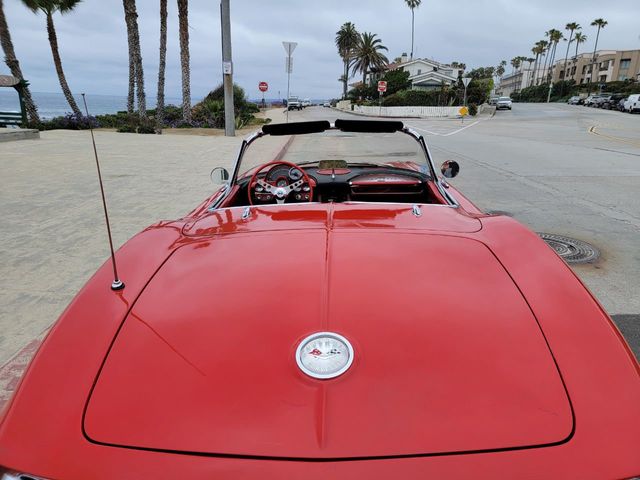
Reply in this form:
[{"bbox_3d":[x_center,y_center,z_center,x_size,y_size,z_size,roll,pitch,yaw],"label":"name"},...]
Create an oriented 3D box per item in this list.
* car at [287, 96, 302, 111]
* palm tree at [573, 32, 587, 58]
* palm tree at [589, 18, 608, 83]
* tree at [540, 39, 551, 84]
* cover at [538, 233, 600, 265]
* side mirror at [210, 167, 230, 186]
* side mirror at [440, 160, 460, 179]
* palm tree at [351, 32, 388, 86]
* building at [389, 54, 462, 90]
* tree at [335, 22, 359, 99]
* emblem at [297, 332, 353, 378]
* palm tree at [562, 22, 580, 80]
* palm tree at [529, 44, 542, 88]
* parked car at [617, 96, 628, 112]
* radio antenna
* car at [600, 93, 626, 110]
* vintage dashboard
[{"bbox_3d":[-3.706,-19.879,65.000,1.900,1.880,4.800,1,17,4],"label":"car"},{"bbox_3d":[49.753,-34.300,86.380,2.600,10.982,2.600,2,17,0],"label":"palm tree"},{"bbox_3d":[46.358,-30.436,75.130,3.000,12.678,3.000,2,17,0],"label":"palm tree"},{"bbox_3d":[52.979,-40.974,106.031,2.500,13.170,2.500,0,17,0],"label":"tree"},{"bbox_3d":[2.493,0.093,4.600,0.870,0.030,0.870,0,17,0],"label":"cover"},{"bbox_3d":[-0.597,-0.387,2.660,0.110,0.115,0.075,-1,17,-8],"label":"side mirror"},{"bbox_3d":[0.781,-0.423,2.660,0.110,0.115,0.075,5,17,10],"label":"side mirror"},{"bbox_3d":[7.484,-27.041,68.620,5.800,9.230,5.800,0,17,0],"label":"palm tree"},{"bbox_3d":[13.553,-20.490,57.000,8.600,6.000,9.500,3,17,4],"label":"building"},{"bbox_3d":[4.246,-29.392,73.233,4.300,11.820,4.300,0,17,0],"label":"tree"},{"bbox_3d":[0.011,0.242,0.930,0.121,0.022,0.121,2,40,0],"label":"emblem"},{"bbox_3d":[45.151,-32.604,81.105,2.900,12.848,2.900,2,17,0],"label":"palm tree"},{"bbox_3d":[50.103,-39.456,103.375,3.100,11.018,3.100,2,17,0],"label":"palm tree"},{"bbox_3d":[34.764,-15.157,50.000,1.800,1.500,4.500,9,19,22],"label":"parked car"},{"bbox_3d":[-0.663,-0.127,1.350,0.045,0.603,0.045,-1,17,0],"label":"radio antenna"},{"bbox_3d":[35.059,-16.544,53.000,1.900,1.750,4.700,7,19,21],"label":"car"},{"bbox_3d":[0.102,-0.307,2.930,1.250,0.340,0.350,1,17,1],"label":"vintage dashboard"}]

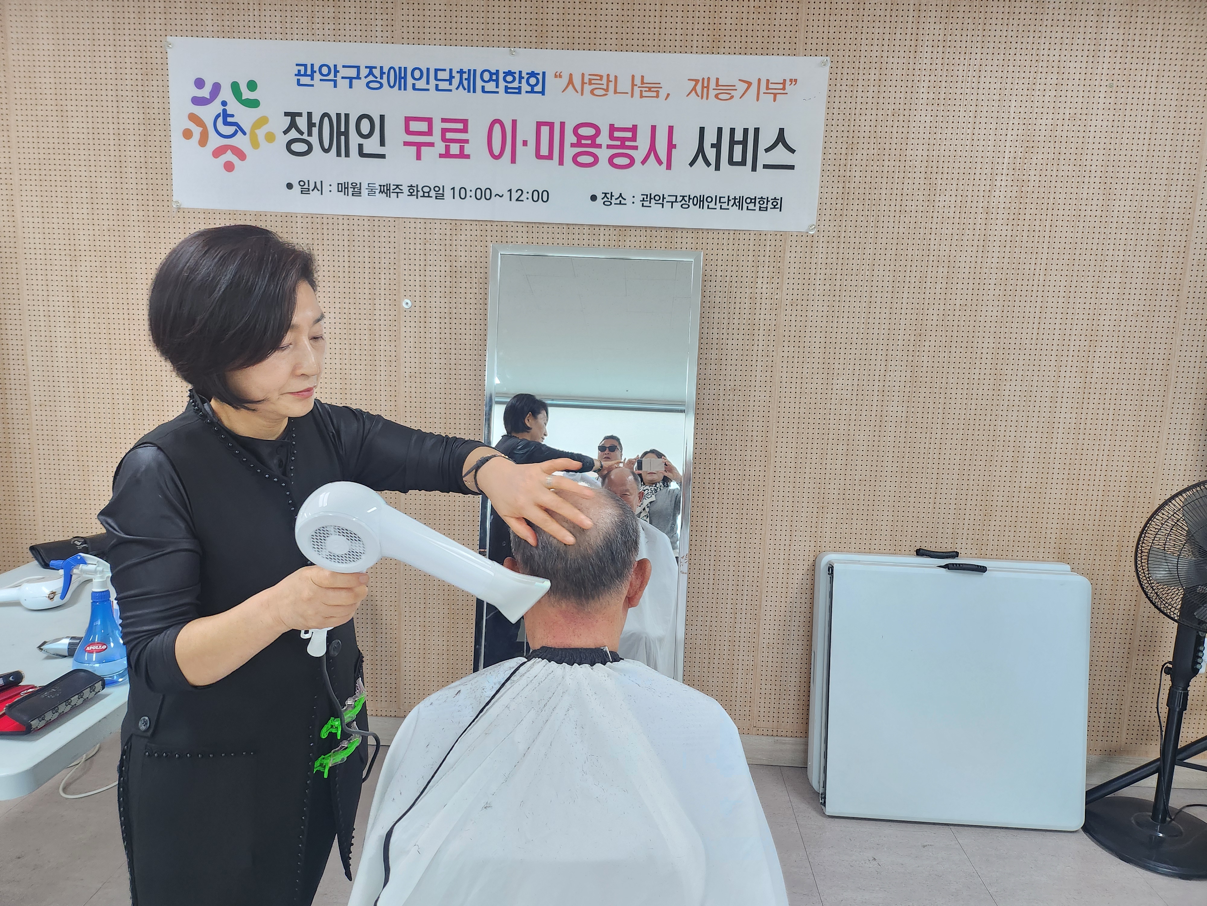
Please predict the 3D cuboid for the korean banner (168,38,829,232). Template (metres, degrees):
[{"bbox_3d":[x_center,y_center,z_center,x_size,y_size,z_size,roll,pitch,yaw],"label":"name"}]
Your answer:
[{"bbox_3d":[-0.337,-0.971,2.554,2.000,0.500,0.010,2,9,2],"label":"korean banner"}]

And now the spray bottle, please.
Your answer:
[{"bbox_3d":[-1.005,0.321,1.648,0.145,0.249,0.112,1,9,-8],"label":"spray bottle"}]

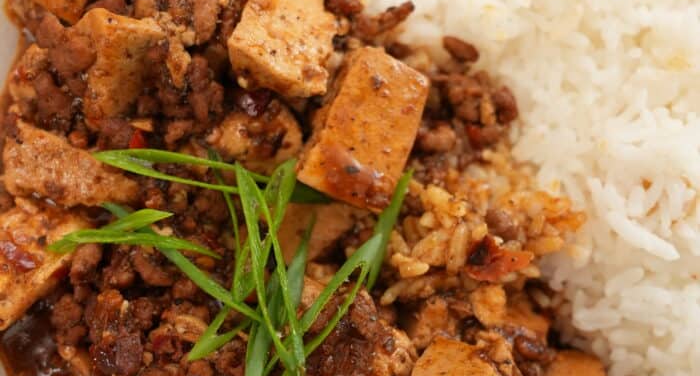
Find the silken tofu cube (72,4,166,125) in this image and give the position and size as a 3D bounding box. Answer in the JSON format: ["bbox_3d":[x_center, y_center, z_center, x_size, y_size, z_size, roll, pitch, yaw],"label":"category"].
[{"bbox_3d":[-0.052,-0.026,0.195,0.018,0.018,0.024,7,80,-1],"label":"silken tofu cube"}]

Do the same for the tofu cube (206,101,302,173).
[{"bbox_3d":[-0.023,-0.010,0.199,0.020,0.018,0.018,-5,73,-7],"label":"tofu cube"}]

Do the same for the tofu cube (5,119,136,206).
[{"bbox_3d":[-0.064,-0.004,0.193,0.025,0.017,0.015,10,85,-5],"label":"tofu cube"}]

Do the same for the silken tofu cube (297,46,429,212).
[{"bbox_3d":[0.003,-0.012,0.191,0.018,0.020,0.033,23,76,-2],"label":"silken tofu cube"}]

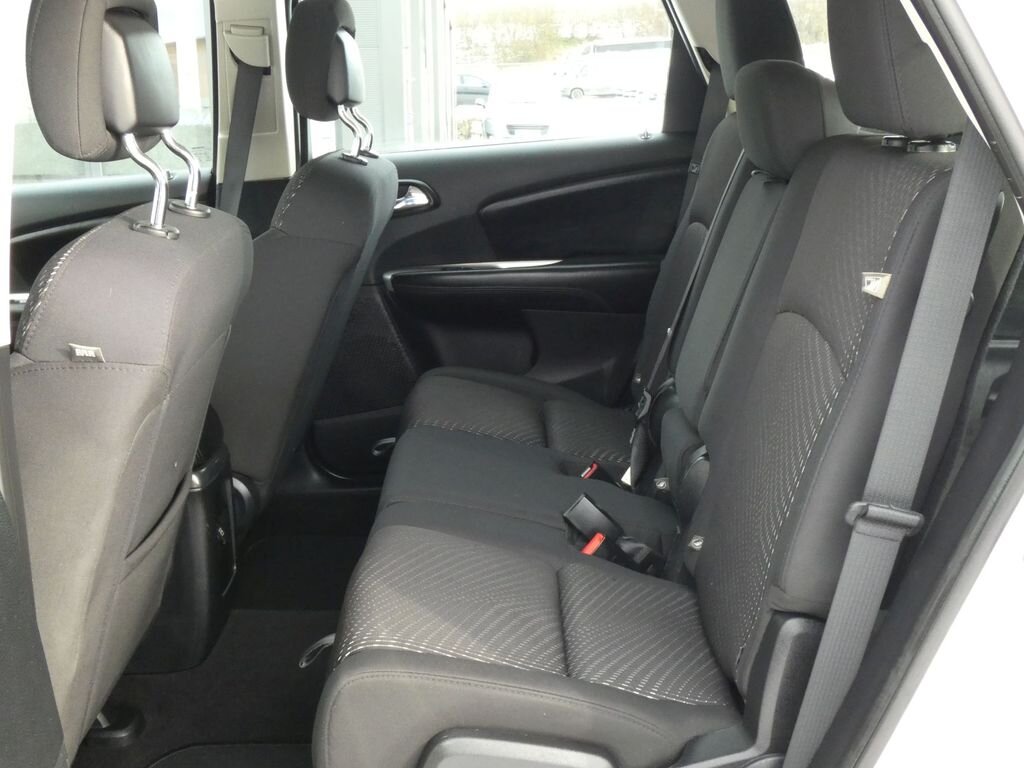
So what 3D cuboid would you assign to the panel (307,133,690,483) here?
[{"bbox_3d":[-0.010,-0.163,2.510,0.870,0.770,0.140,0,16,-1],"label":"panel"}]

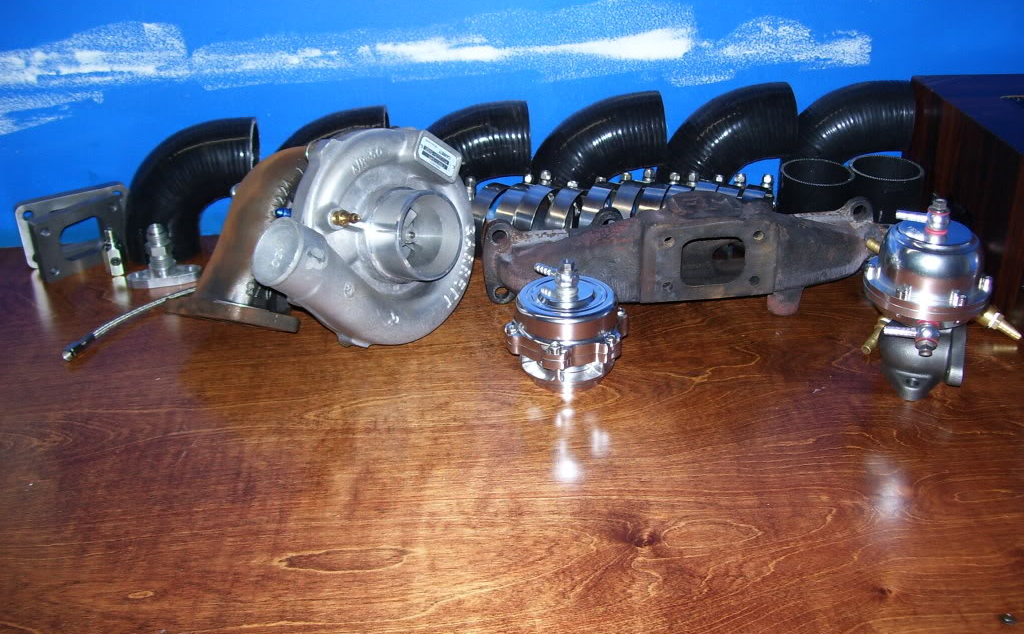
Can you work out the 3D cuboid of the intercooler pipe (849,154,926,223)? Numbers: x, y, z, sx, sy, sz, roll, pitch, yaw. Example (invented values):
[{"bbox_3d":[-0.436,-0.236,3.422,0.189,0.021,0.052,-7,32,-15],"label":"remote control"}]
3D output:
[{"bbox_3d":[0.389,-0.123,1.122,0.073,0.074,0.073,0,29,0],"label":"intercooler pipe"}]

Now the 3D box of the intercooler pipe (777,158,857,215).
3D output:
[{"bbox_3d":[0.310,-0.115,1.098,0.073,0.074,0.073,0,29,0],"label":"intercooler pipe"}]

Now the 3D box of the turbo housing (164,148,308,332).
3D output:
[{"bbox_3d":[-0.220,-0.080,0.950,0.135,0.150,0.150,4,25,41],"label":"turbo housing"}]

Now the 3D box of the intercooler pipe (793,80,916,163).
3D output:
[{"bbox_3d":[0.358,-0.195,1.175,0.140,0.136,0.073,3,29,4],"label":"intercooler pipe"}]

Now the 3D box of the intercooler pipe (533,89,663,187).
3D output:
[{"bbox_3d":[0.082,-0.162,1.115,0.140,0.136,0.073,-4,29,-7],"label":"intercooler pipe"}]

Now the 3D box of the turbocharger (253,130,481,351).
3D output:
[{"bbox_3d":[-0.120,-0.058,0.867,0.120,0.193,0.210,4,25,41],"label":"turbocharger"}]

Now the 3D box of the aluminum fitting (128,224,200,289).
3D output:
[{"bbox_3d":[-0.338,-0.061,1.017,0.068,0.054,0.033,-7,30,-12],"label":"aluminum fitting"}]

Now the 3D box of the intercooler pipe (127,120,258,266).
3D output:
[{"bbox_3d":[-0.319,-0.128,1.051,0.140,0.136,0.073,-2,29,-5],"label":"intercooler pipe"}]

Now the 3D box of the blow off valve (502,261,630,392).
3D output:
[{"bbox_3d":[0.045,0.000,0.858,0.100,0.103,0.100,0,29,0],"label":"blow off valve"}]

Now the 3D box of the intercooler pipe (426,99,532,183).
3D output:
[{"bbox_3d":[-0.054,-0.153,1.098,0.140,0.136,0.073,-2,29,-4],"label":"intercooler pipe"}]

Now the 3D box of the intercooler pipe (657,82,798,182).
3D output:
[{"bbox_3d":[0.223,-0.177,1.142,0.140,0.136,0.073,-6,30,-10],"label":"intercooler pipe"}]

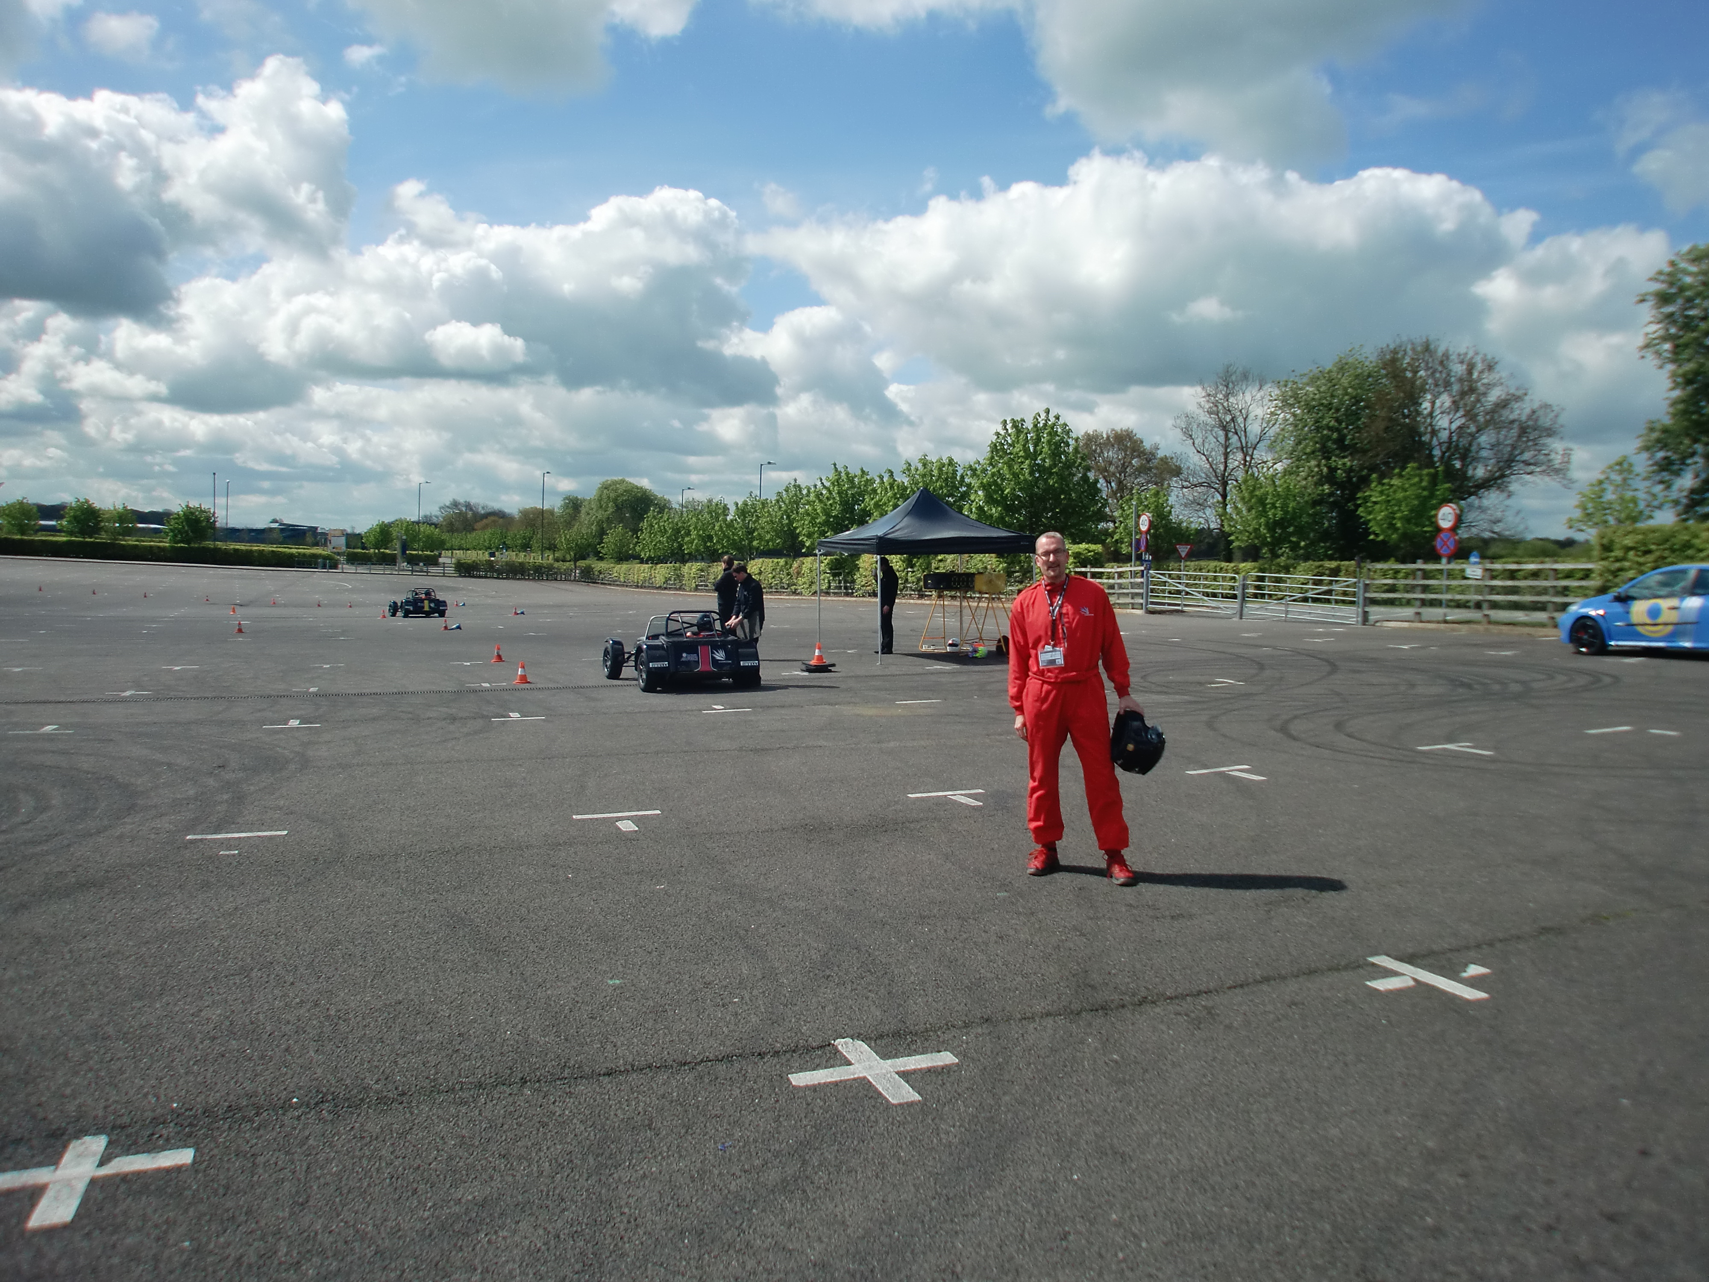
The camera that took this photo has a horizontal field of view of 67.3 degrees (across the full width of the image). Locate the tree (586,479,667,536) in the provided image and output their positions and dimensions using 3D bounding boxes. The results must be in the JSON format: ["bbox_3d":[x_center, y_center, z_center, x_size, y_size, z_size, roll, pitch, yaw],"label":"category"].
[{"bbox_3d":[-27.650,-14.026,155.000,10.500,11.124,10.500,0,3,0],"label":"tree"}]

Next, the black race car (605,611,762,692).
[{"bbox_3d":[-2.532,0.043,18.418,1.580,1.080,3.200,-2,4,-22],"label":"black race car"}]

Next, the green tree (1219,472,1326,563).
[{"bbox_3d":[16.683,-4.138,51.000,4.000,5.040,4.000,0,3,0],"label":"green tree"}]

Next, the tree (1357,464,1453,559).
[{"bbox_3d":[19.737,-3.828,46.000,3.300,5.024,3.300,0,3,0],"label":"tree"}]

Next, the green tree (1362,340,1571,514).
[{"bbox_3d":[32.359,-9.336,68.000,10.200,13.509,10.000,0,3,0],"label":"green tree"}]

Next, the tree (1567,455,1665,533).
[{"bbox_3d":[23.062,-3.347,39.000,2.700,4.625,2.700,0,3,0],"label":"tree"}]

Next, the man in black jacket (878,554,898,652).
[{"bbox_3d":[0.592,-0.666,23.700,0.420,1.790,0.500,-1,3,-13],"label":"man in black jacket"}]

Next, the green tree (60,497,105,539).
[{"bbox_3d":[-73.411,-11.294,122.000,4.300,4.800,4.200,0,3,0],"label":"green tree"}]

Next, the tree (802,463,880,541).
[{"bbox_3d":[-0.721,-5.767,66.000,4.000,6.796,4.000,0,3,0],"label":"tree"}]

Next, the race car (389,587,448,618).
[{"bbox_3d":[-16.035,-1.393,47.000,1.575,1.080,3.100,-2,4,-29],"label":"race car"}]

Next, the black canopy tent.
[{"bbox_3d":[1.259,-1.222,23.500,3.000,3.100,3.000,-1,4,-22],"label":"black canopy tent"}]

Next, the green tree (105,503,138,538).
[{"bbox_3d":[-73.160,-11.650,128.000,3.400,4.200,3.300,0,3,0],"label":"green tree"}]

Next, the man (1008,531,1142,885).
[{"bbox_3d":[1.173,0.334,6.900,0.700,1.810,0.420,1,3,12],"label":"man"}]

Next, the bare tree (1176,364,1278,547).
[{"bbox_3d":[23.175,-10.193,80.000,7.000,13.500,7.000,0,3,0],"label":"bare tree"}]

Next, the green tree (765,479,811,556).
[{"bbox_3d":[-3.607,-5.998,73.000,3.000,6.302,3.100,0,3,0],"label":"green tree"}]

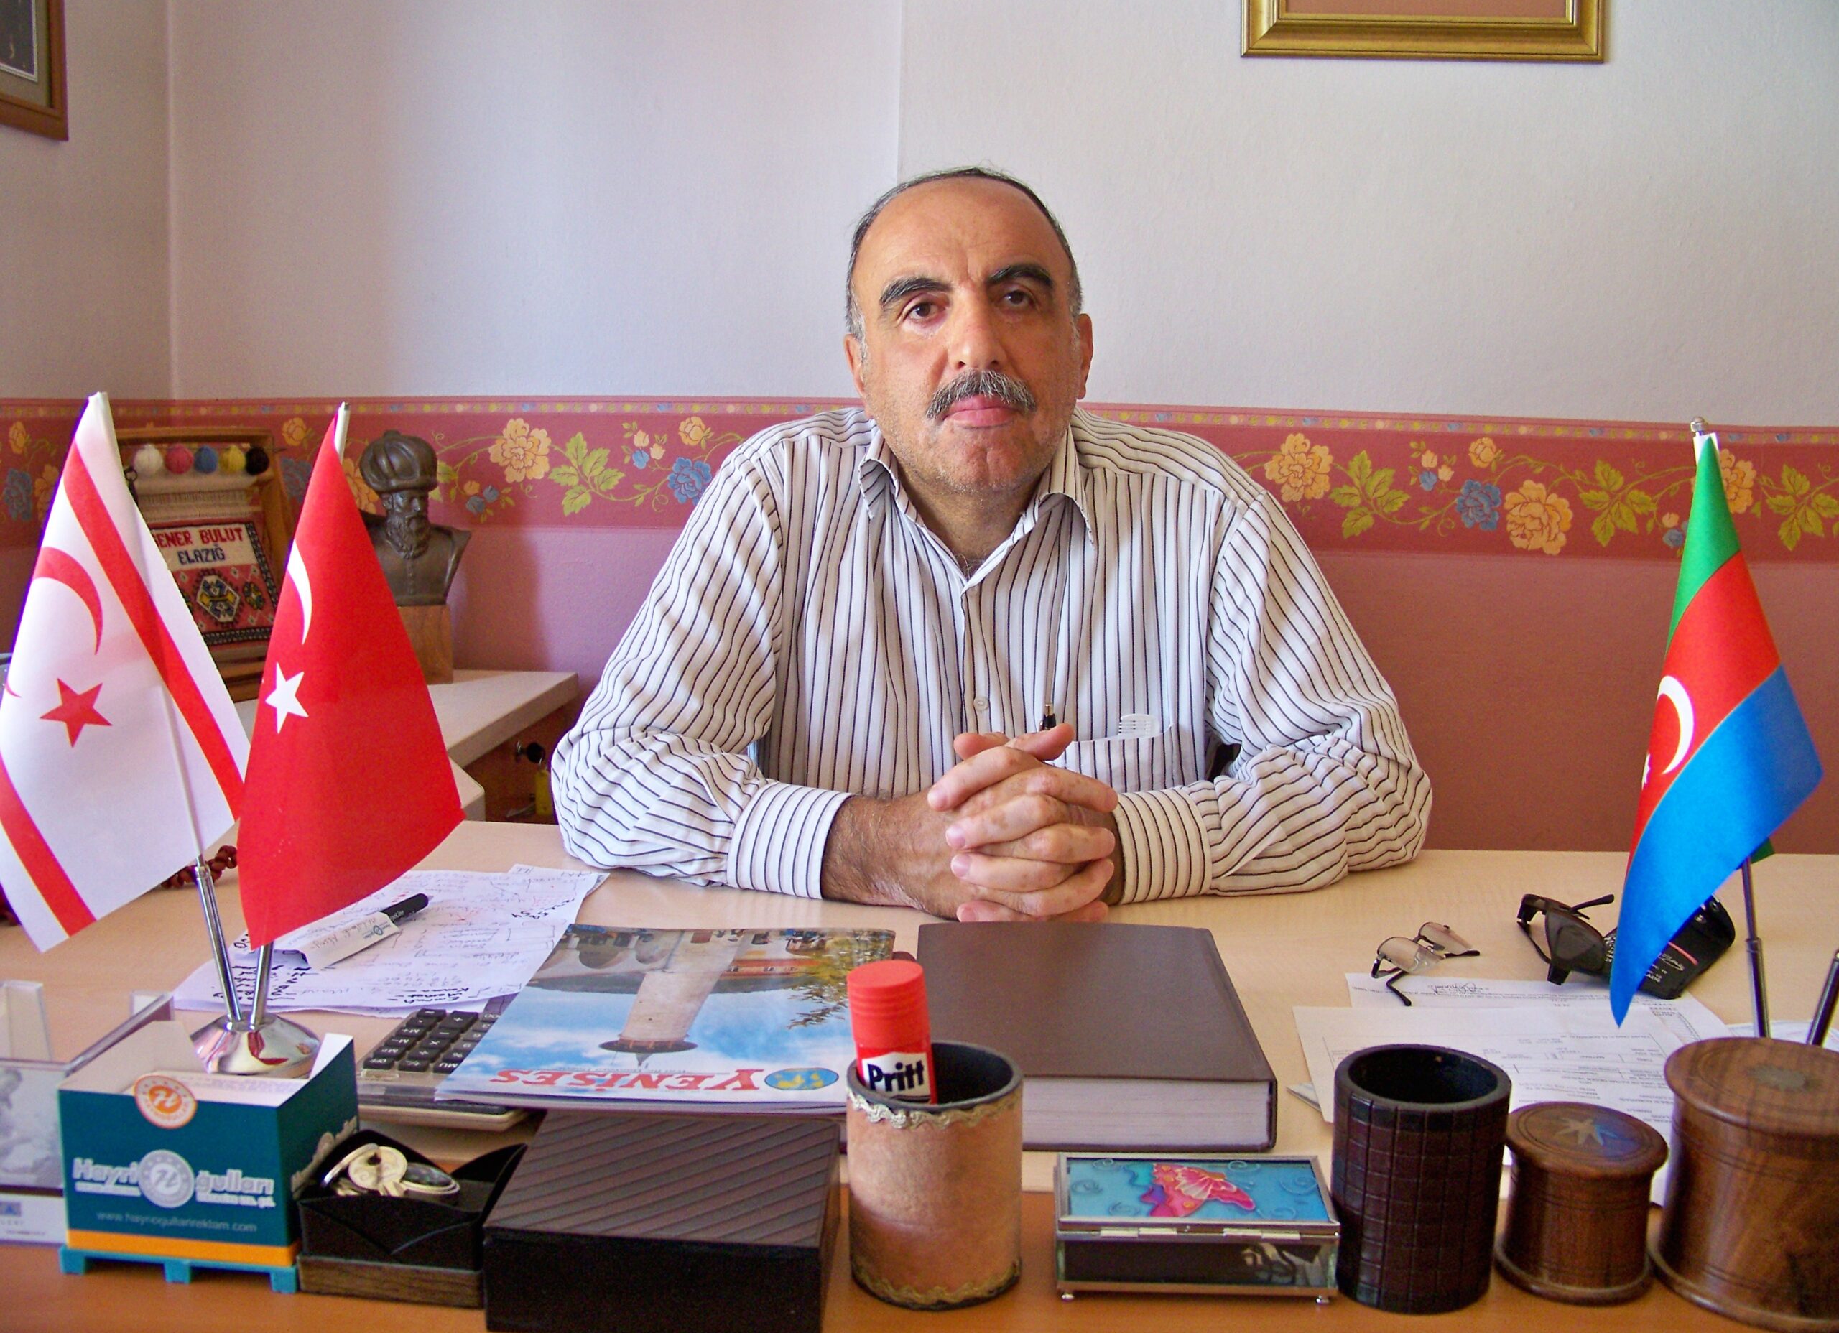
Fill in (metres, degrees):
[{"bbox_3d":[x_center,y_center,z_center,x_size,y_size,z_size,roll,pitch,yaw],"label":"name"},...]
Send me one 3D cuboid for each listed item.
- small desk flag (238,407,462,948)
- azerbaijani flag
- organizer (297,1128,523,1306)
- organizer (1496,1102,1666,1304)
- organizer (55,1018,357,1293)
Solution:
[{"bbox_3d":[-0.238,0.007,0.729,0.094,0.229,0.060,0,9,-6],"label":"small desk flag"},{"bbox_3d":[0.335,0.026,0.735,0.088,0.245,0.075,4,9,21],"label":"azerbaijani flag"},{"bbox_3d":[-0.216,0.238,0.759,0.078,0.043,0.067,2,9,6],"label":"organizer"},{"bbox_3d":[0.264,0.214,0.702,0.062,0.056,0.062,0,9,0],"label":"organizer"},{"bbox_3d":[-0.309,0.215,0.771,0.100,0.083,0.076,2,9,7],"label":"organizer"}]

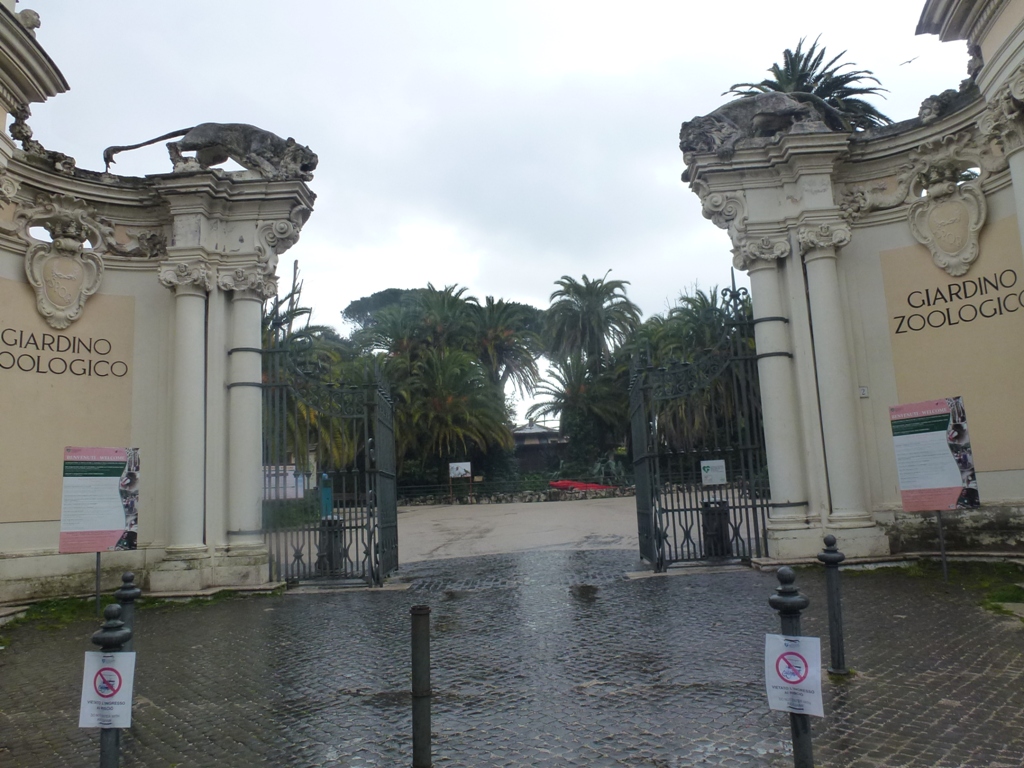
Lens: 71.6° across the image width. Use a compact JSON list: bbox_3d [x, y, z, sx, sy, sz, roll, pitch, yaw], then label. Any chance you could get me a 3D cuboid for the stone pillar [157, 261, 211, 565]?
[{"bbox_3d":[-5.406,0.420,11.786,0.800,5.000,0.800,-3,-8,0],"label":"stone pillar"}]

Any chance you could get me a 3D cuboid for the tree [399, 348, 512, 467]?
[{"bbox_3d":[-3.902,3.072,50.066,7.800,10.400,7.800,-3,-8,0],"label":"tree"}]

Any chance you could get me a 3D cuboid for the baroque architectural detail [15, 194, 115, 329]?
[{"bbox_3d":[-7.631,-2.042,12.184,1.400,2.000,0.450,2,-9,-34],"label":"baroque architectural detail"}]

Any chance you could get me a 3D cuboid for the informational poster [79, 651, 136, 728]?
[{"bbox_3d":[-2.305,1.747,4.050,0.293,0.420,0.020,0,-7,-1],"label":"informational poster"}]

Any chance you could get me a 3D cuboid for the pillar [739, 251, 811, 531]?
[{"bbox_3d":[4.402,-0.065,12.038,0.800,5.000,0.800,-3,-8,0],"label":"pillar"}]

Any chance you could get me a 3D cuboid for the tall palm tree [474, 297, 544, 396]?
[{"bbox_3d":[-0.335,1.318,56.334,6.500,15.200,6.500,-3,-8,0],"label":"tall palm tree"}]

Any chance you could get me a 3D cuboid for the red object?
[{"bbox_3d":[4.430,6.536,45.506,4.200,0.650,1.200,-3,-8,0],"label":"red object"}]

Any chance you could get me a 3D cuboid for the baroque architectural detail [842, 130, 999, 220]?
[{"bbox_3d":[6.788,-3.426,11.971,2.200,1.050,0.500,-10,-10,41],"label":"baroque architectural detail"}]

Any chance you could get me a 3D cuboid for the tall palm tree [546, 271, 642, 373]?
[{"bbox_3d":[6.683,-0.513,56.538,7.600,17.000,7.600,-3,-8,0],"label":"tall palm tree"}]

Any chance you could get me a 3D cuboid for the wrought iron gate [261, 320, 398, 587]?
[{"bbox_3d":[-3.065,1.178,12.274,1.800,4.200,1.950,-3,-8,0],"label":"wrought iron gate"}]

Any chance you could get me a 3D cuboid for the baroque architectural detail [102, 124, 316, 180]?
[{"bbox_3d":[-5.412,-4.127,12.905,3.600,1.050,0.850,-2,-8,-3],"label":"baroque architectural detail"}]

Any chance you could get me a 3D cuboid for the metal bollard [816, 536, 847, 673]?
[{"bbox_3d":[2.585,1.755,5.700,0.220,1.060,0.220,0,-8,0],"label":"metal bollard"}]

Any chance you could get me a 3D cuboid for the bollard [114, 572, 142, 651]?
[{"bbox_3d":[-3.032,2.022,5.590,0.215,1.050,0.215,-3,-8,0],"label":"bollard"}]

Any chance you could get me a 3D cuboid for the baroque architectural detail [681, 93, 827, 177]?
[{"bbox_3d":[4.401,-4.654,12.913,2.650,1.350,0.880,-2,-8,-8],"label":"baroque architectural detail"}]

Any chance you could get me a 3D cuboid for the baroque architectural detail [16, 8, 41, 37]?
[{"bbox_3d":[-8.082,-6.026,11.868,0.420,0.520,0.400,-5,-8,14],"label":"baroque architectural detail"}]

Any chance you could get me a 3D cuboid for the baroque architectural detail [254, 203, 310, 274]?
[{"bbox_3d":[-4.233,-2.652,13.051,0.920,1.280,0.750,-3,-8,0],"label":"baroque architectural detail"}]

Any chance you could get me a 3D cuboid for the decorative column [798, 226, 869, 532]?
[{"bbox_3d":[5.617,-0.195,12.251,0.840,5.150,0.800,-3,-8,0],"label":"decorative column"}]

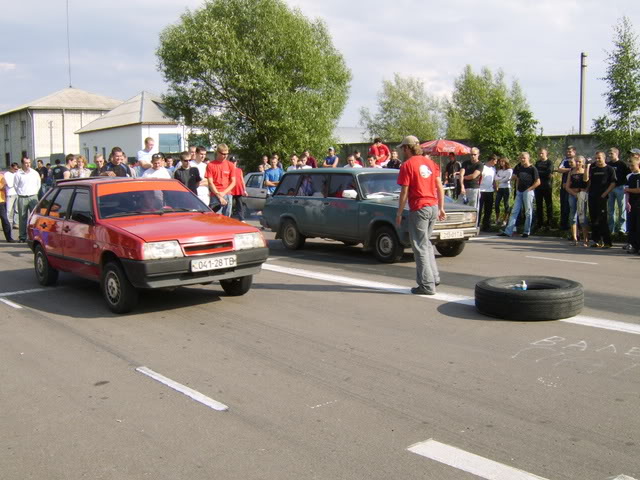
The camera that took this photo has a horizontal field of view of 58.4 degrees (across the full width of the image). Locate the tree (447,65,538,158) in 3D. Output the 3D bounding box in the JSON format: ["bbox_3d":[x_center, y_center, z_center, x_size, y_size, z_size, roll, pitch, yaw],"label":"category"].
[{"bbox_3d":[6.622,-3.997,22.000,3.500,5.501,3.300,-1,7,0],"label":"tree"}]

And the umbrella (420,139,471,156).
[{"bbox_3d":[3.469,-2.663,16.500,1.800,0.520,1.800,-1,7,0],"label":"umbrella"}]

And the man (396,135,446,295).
[{"bbox_3d":[1.219,-0.289,6.780,0.560,1.800,0.480,-4,7,-25],"label":"man"}]

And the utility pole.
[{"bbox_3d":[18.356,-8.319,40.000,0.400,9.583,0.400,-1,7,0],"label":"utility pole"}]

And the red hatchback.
[{"bbox_3d":[-2.385,-0.090,7.270,1.650,1.400,4.000,-7,9,-41],"label":"red hatchback"}]

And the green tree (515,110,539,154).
[{"bbox_3d":[6.517,-2.454,18.000,1.000,3.357,1.000,-1,7,0],"label":"green tree"}]

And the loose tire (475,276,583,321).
[{"bbox_3d":[2.137,0.580,5.879,1.050,0.245,1.050,-1,7,0],"label":"loose tire"}]

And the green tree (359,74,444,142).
[{"bbox_3d":[3.697,-4.591,26.000,3.900,5.856,3.700,-1,7,0],"label":"green tree"}]

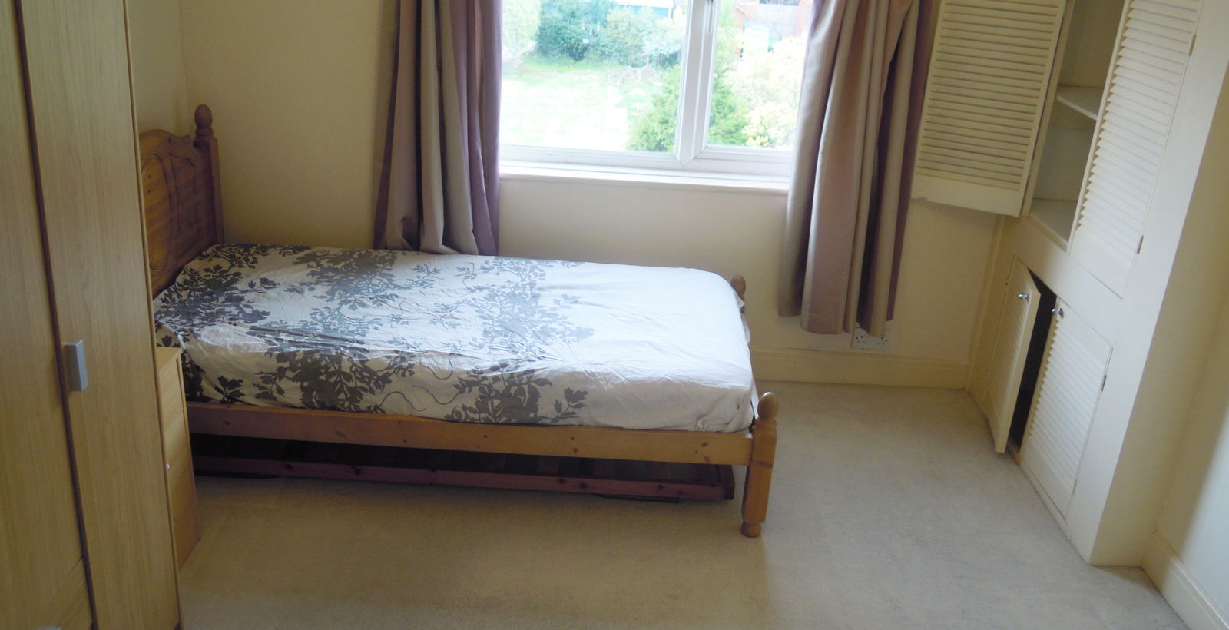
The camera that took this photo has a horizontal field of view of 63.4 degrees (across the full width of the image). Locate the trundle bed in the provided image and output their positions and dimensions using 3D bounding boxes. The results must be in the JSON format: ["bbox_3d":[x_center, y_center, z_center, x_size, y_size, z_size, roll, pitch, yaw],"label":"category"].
[{"bbox_3d":[-0.527,-0.046,3.256,2.018,0.961,1.066,4,21,-1],"label":"trundle bed"}]

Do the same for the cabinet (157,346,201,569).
[{"bbox_3d":[-1.331,0.411,2.476,0.400,0.578,0.390,4,21,-1],"label":"cabinet"}]

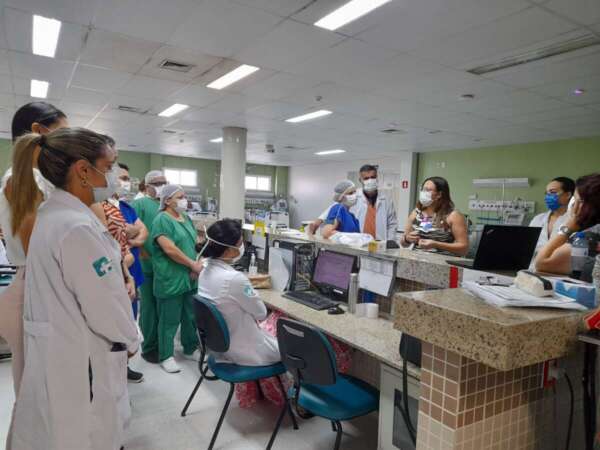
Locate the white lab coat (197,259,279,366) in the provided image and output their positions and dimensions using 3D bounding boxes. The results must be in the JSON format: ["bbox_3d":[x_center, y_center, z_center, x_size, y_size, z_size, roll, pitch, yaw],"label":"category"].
[{"bbox_3d":[-0.396,0.538,2.912,0.480,0.670,0.510,1,3,-31],"label":"white lab coat"}]

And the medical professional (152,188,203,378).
[{"bbox_3d":[-1.053,0.434,3.710,0.350,1.560,0.450,3,2,21],"label":"medical professional"}]

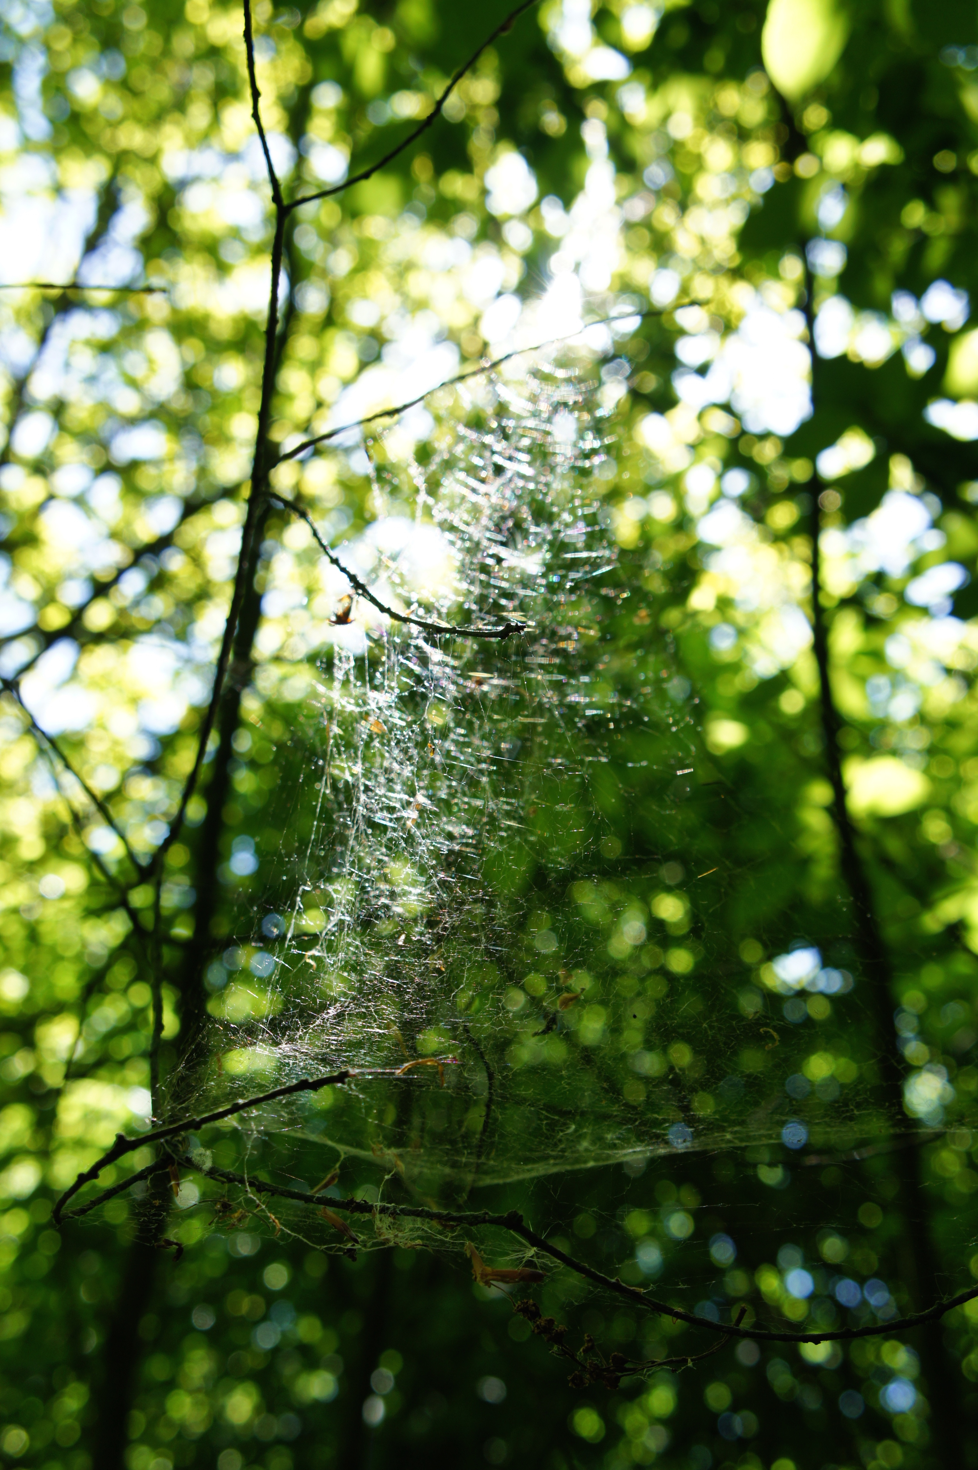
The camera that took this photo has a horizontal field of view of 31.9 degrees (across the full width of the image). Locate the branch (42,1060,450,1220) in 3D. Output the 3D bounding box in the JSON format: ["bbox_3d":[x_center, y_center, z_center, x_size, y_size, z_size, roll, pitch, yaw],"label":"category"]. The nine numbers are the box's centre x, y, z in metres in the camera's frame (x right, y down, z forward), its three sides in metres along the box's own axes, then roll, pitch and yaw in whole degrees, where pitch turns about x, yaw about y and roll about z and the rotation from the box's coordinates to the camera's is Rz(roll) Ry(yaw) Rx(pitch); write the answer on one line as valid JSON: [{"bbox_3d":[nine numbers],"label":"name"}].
[{"bbox_3d":[-0.083,0.144,0.610,0.138,0.046,0.040,-3,-22,9],"label":"branch"}]

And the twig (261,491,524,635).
[{"bbox_3d":[-0.034,-0.062,0.630,0.095,0.048,0.030,-10,-24,23],"label":"twig"}]

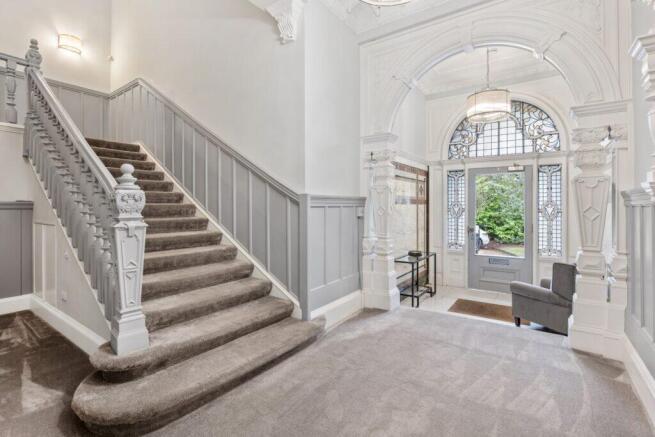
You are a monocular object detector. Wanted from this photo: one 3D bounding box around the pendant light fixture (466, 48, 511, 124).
[{"bbox_3d":[2.339,-1.960,4.211,0.563,0.998,0.563,0,0,35],"label":"pendant light fixture"}]

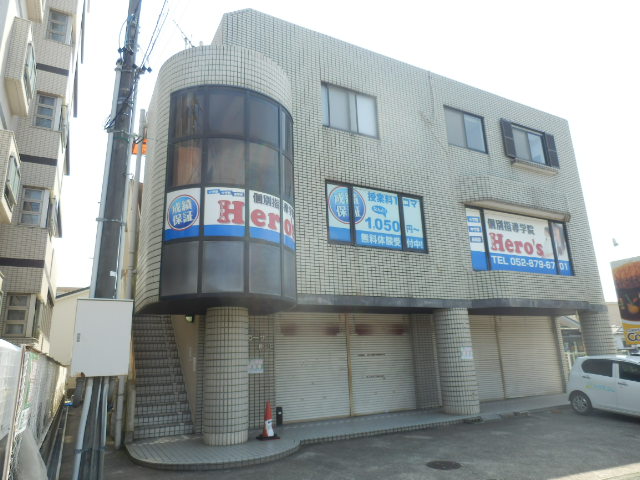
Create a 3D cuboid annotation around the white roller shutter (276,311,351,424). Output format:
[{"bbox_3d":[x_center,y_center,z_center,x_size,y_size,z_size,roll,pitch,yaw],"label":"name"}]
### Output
[{"bbox_3d":[-0.148,3.091,10.950,2.005,2.525,0.120,6,-17,-28],"label":"white roller shutter"}]

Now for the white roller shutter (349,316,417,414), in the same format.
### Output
[{"bbox_3d":[1.705,3.283,11.927,2.121,2.525,0.120,6,-17,-28],"label":"white roller shutter"}]

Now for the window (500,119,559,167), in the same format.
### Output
[{"bbox_3d":[7.198,-3.264,15.145,2.805,1.346,0.150,6,-17,-28],"label":"window"}]

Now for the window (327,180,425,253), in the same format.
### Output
[{"bbox_3d":[1.488,-0.533,11.215,3.003,1.585,0.150,6,-17,-28],"label":"window"}]

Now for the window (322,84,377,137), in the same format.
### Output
[{"bbox_3d":[0.807,-3.373,11.661,1.717,1.264,0.150,6,-17,-28],"label":"window"}]

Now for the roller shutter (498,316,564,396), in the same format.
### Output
[{"bbox_3d":[6.971,3.818,14.708,2.868,2.545,0.120,6,-17,-28],"label":"roller shutter"}]

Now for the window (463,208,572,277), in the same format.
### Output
[{"bbox_3d":[6.256,0.147,13.675,4.613,1.907,0.150,6,-17,-28],"label":"window"}]

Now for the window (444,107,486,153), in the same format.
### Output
[{"bbox_3d":[4.522,-3.378,13.733,1.681,1.299,0.150,6,-17,-28],"label":"window"}]

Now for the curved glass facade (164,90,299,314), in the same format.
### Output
[{"bbox_3d":[-1.567,-0.850,8.853,2.850,4.157,1.150,6,-17,-28],"label":"curved glass facade"}]

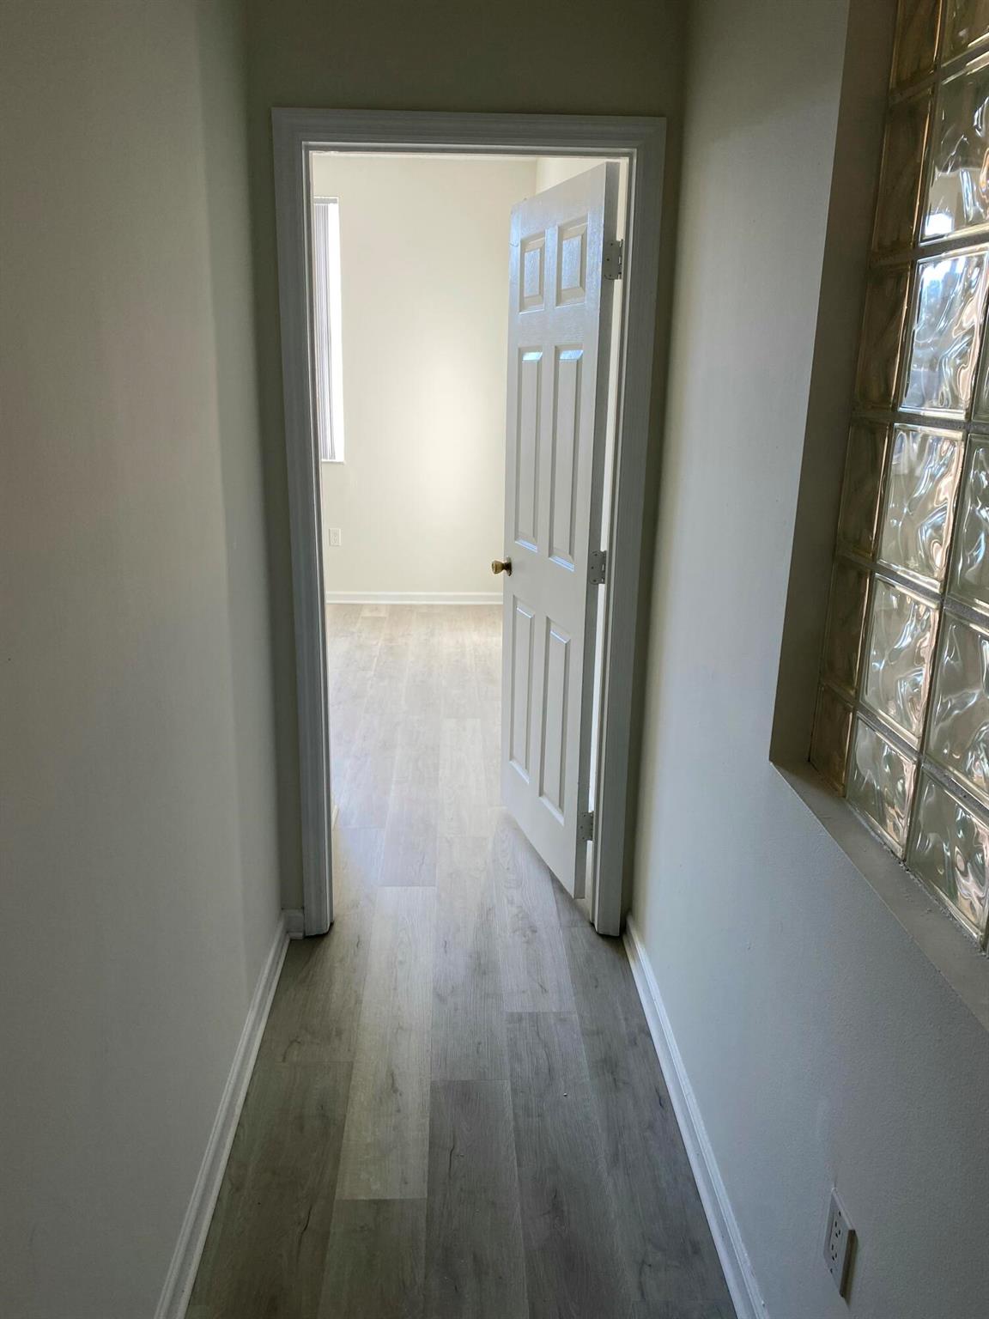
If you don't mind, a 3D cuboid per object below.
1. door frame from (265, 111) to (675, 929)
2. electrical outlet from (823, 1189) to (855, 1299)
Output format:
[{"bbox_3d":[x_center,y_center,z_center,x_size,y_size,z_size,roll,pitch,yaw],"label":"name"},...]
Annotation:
[{"bbox_3d":[-0.075,-0.252,2.653,0.915,2.145,0.140,0,16,-2],"label":"door frame"},{"bbox_3d":[0.453,0.772,1.309,0.008,0.114,0.070,0,16,-2],"label":"electrical outlet"}]

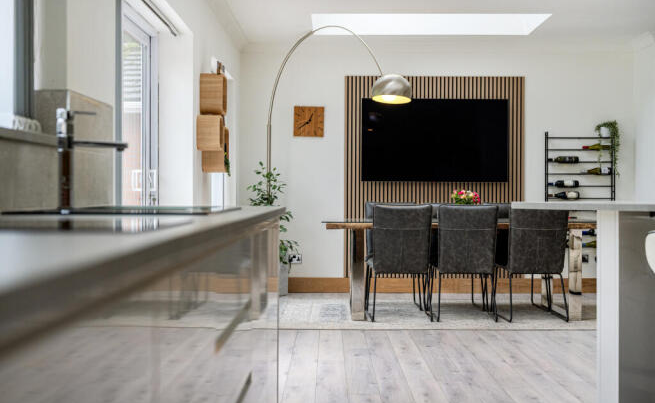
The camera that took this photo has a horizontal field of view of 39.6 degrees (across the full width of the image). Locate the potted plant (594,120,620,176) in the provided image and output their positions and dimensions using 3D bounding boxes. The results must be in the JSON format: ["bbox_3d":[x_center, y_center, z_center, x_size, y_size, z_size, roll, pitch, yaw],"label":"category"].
[{"bbox_3d":[2.778,-0.525,9.000,0.255,0.560,0.190,0,0,0],"label":"potted plant"}]

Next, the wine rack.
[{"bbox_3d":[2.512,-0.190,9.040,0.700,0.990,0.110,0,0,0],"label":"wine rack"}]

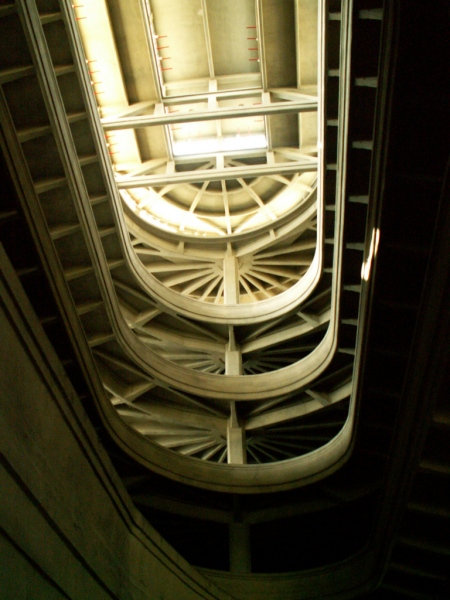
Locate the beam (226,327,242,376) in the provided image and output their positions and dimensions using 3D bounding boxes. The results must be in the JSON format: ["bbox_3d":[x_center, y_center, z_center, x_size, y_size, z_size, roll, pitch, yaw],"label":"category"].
[{"bbox_3d":[0.530,3.966,32.189,0.899,3.960,0.899,-5,-43,3],"label":"beam"}]

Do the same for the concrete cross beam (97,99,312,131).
[{"bbox_3d":[-0.688,-9.580,31.385,11.421,0.800,0.280,-5,-43,3],"label":"concrete cross beam"}]

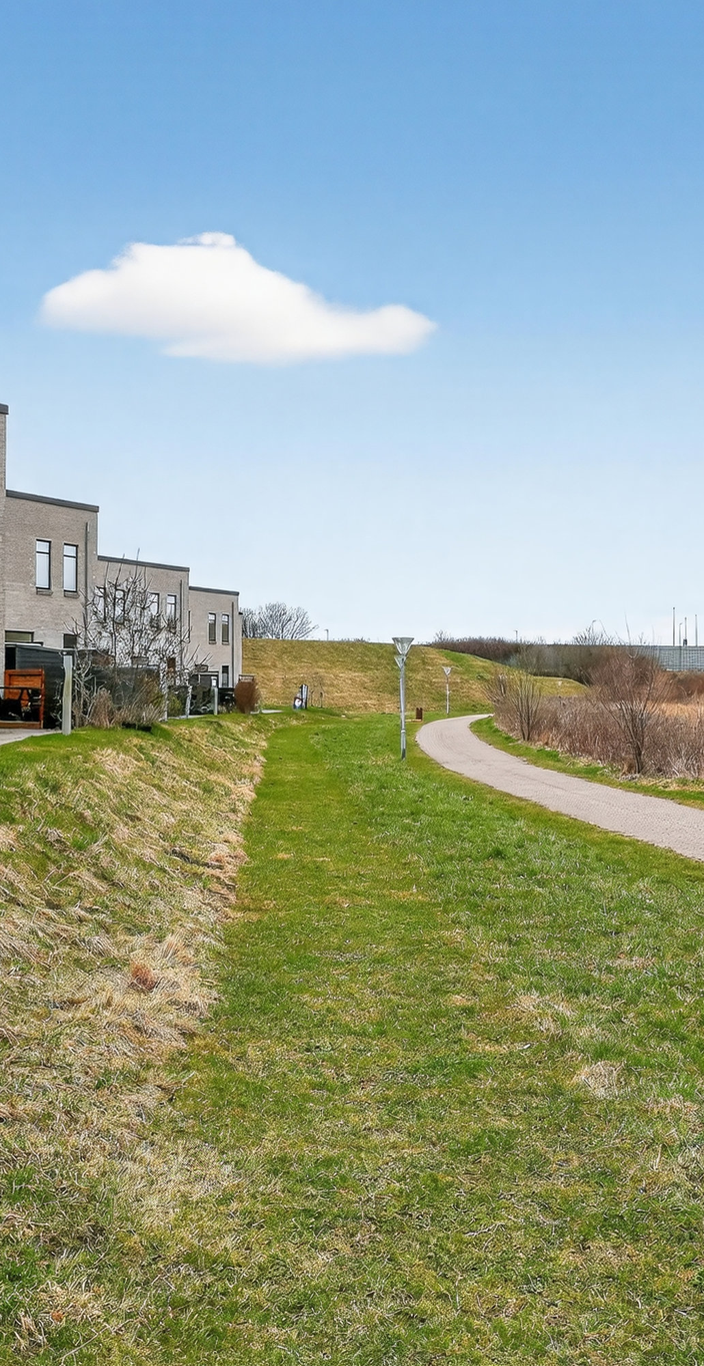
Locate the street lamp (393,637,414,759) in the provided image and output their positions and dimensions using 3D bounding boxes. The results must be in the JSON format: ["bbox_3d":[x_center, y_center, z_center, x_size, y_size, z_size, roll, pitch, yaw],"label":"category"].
[{"bbox_3d":[1.343,0.399,37.300,0.580,3.200,0.580,0,-1,0],"label":"street lamp"}]

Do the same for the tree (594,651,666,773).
[{"bbox_3d":[6.069,0.628,31.000,1.550,2.650,1.600,0,-1,0],"label":"tree"}]

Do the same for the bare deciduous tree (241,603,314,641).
[{"bbox_3d":[-7.246,-4.569,140.000,7.200,7.200,7.000,0,-1,0],"label":"bare deciduous tree"}]

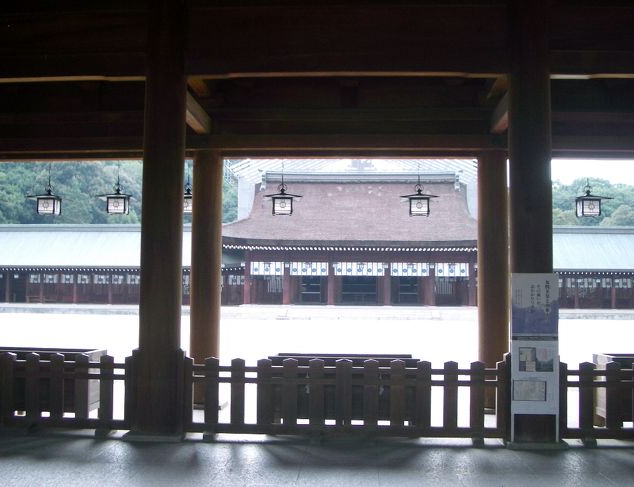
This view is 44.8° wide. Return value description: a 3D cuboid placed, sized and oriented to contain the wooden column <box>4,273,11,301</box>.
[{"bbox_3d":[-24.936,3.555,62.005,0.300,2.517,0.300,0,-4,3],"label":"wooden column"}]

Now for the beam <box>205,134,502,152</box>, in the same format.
[{"bbox_3d":[0.488,-1.410,10.810,4.143,0.250,0.220,0,-4,3],"label":"beam"}]

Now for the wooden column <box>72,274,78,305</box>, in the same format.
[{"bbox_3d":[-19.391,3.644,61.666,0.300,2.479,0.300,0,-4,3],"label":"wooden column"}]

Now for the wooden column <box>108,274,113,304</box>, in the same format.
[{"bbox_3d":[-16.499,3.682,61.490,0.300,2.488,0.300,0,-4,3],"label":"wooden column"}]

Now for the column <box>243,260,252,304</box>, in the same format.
[{"bbox_3d":[-5.043,2.783,55.840,0.450,3.319,0.450,0,-4,3],"label":"column"}]

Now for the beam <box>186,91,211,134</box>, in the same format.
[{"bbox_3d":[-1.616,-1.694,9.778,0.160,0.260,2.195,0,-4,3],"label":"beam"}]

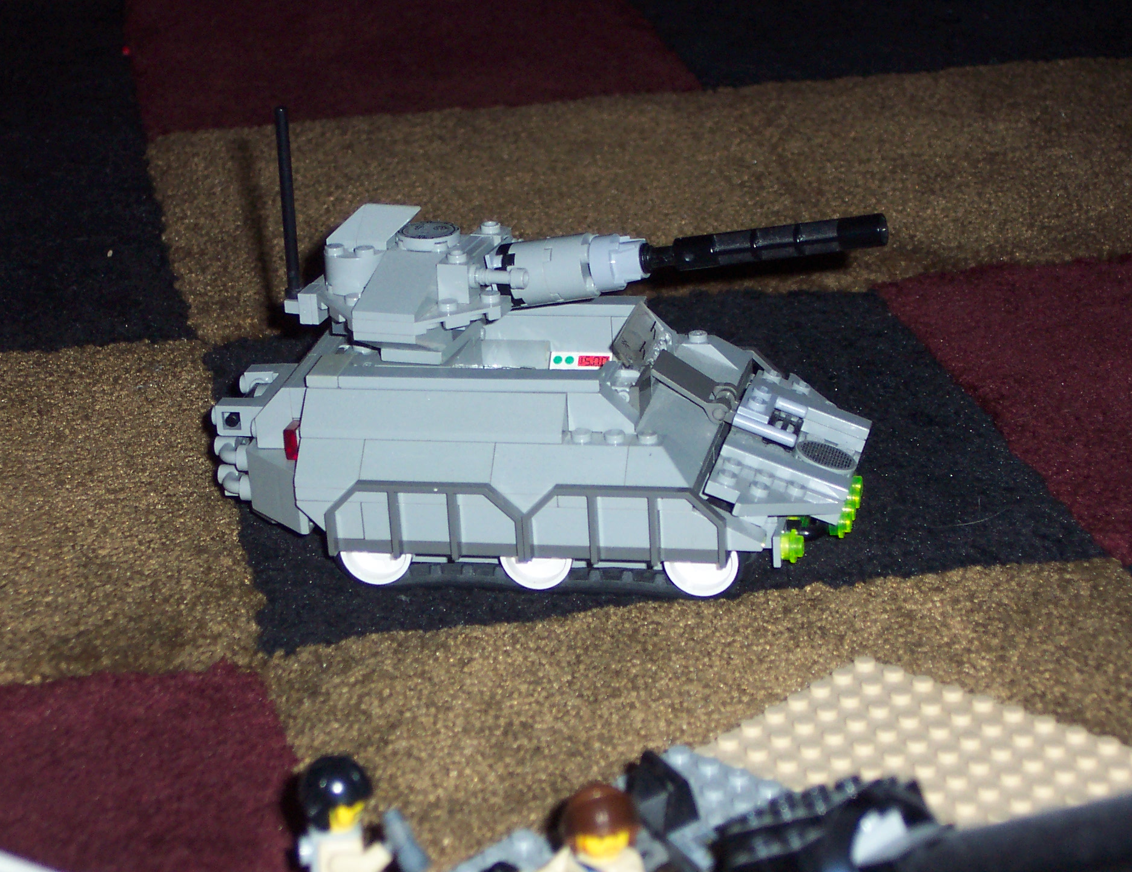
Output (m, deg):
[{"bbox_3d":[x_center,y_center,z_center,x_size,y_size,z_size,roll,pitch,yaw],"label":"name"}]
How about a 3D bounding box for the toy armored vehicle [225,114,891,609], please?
[{"bbox_3d":[-0.004,-0.029,0.794,0.168,0.111,0.105,1,22,11],"label":"toy armored vehicle"}]

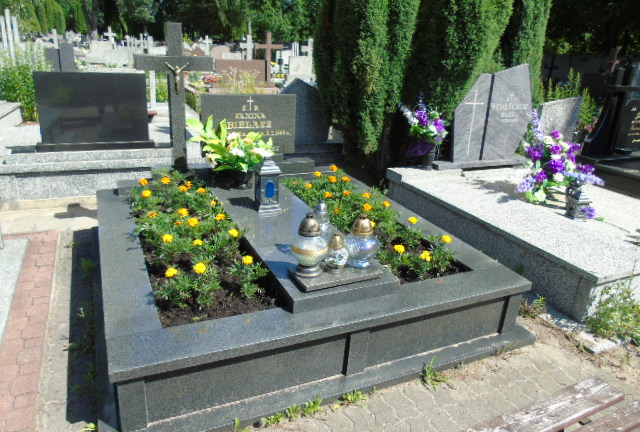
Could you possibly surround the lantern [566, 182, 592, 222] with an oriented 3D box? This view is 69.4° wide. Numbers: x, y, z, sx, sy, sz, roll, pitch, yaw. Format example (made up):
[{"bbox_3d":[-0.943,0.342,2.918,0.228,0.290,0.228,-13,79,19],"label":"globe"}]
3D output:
[{"bbox_3d":[1.926,-0.124,3.423,0.155,0.268,0.155,-7,24,-27],"label":"lantern"}]

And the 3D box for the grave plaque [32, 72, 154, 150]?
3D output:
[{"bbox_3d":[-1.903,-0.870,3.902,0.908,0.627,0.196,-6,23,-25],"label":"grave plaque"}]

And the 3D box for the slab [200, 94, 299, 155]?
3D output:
[{"bbox_3d":[-0.602,-0.780,3.942,0.822,0.520,0.067,-6,19,-25],"label":"slab"}]

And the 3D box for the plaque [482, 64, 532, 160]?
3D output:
[{"bbox_3d":[1.869,-1.026,4.611,0.640,0.930,0.100,-7,20,-27],"label":"plaque"}]

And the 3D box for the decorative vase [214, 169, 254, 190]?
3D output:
[{"bbox_3d":[-0.642,-0.298,3.489,0.293,0.149,0.293,-6,23,-25],"label":"decorative vase"}]

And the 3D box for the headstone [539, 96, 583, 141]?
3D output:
[{"bbox_3d":[3.294,-1.322,6.458,0.759,0.667,0.075,-6,23,-25],"label":"headstone"}]

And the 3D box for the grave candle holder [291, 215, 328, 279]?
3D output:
[{"bbox_3d":[-0.051,0.132,2.204,0.174,0.301,0.174,4,21,-2],"label":"grave candle holder"}]

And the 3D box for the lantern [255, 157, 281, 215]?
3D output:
[{"bbox_3d":[-0.346,-0.220,3.063,0.162,0.351,0.162,-6,23,-25],"label":"lantern"}]

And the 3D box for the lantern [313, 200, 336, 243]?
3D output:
[{"bbox_3d":[0.005,0.080,2.350,0.129,0.325,0.129,-6,23,-25],"label":"lantern"}]

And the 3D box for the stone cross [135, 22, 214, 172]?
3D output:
[{"bbox_3d":[-1.026,-0.816,3.297,0.530,1.050,0.100,-6,24,-25],"label":"stone cross"}]

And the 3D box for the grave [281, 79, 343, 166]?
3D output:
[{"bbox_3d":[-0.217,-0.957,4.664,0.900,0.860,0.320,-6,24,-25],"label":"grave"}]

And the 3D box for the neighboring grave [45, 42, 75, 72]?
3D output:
[{"bbox_3d":[-4.881,-2.927,8.730,0.600,0.650,0.120,-6,24,-25],"label":"neighboring grave"}]

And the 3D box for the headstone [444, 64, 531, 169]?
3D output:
[{"bbox_3d":[1.625,-0.974,4.429,1.220,0.960,0.250,-7,24,-27],"label":"headstone"}]

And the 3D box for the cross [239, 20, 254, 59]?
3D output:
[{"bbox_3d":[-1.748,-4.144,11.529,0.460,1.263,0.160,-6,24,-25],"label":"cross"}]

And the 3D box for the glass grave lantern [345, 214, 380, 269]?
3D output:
[{"bbox_3d":[0.204,0.112,2.200,0.170,0.263,0.170,4,22,-2],"label":"glass grave lantern"}]

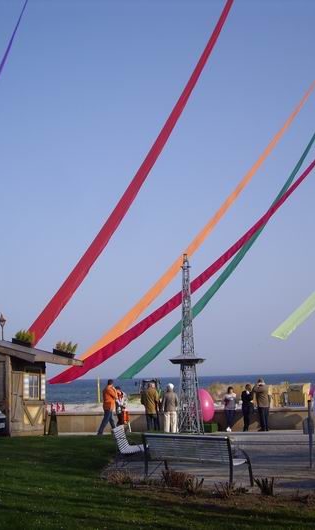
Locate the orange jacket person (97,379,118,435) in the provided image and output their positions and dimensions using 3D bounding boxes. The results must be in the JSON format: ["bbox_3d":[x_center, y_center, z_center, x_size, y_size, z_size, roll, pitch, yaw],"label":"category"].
[{"bbox_3d":[-1.651,4.643,25.370,0.600,1.780,0.520,5,-10,-36],"label":"orange jacket person"}]

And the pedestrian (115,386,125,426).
[{"bbox_3d":[-1.311,4.932,26.457,0.450,1.560,0.350,-8,-10,36],"label":"pedestrian"}]

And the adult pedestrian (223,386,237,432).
[{"bbox_3d":[2.487,4.979,26.800,0.480,1.513,0.340,0,-8,-9],"label":"adult pedestrian"}]

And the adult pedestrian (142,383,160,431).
[{"bbox_3d":[-0.227,4.855,26.525,0.550,1.659,0.380,-2,-8,6],"label":"adult pedestrian"}]

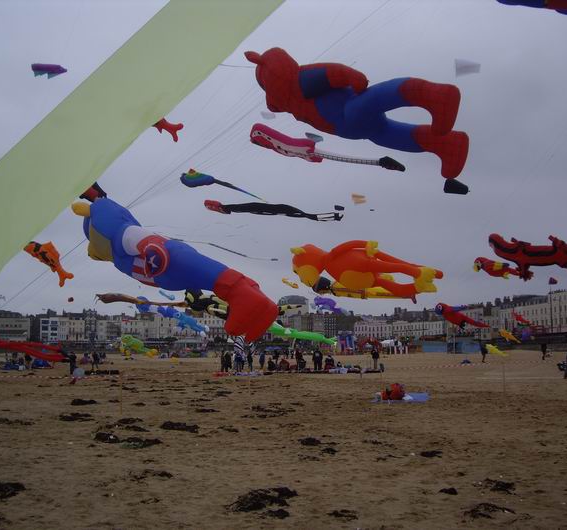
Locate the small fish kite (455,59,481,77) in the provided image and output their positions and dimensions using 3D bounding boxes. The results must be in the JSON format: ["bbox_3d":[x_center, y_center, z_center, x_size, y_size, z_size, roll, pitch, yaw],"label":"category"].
[{"bbox_3d":[14.227,-15.271,60.000,2.000,1.200,1.300,0,-6,0],"label":"small fish kite"}]

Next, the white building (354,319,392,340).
[{"bbox_3d":[43.492,31.169,375.000,18.000,10.500,10.000,-1,-6,10],"label":"white building"}]

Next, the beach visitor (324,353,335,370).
[{"bbox_3d":[3.705,7.772,62.500,0.650,1.350,0.600,0,-6,0],"label":"beach visitor"}]

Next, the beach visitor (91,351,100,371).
[{"bbox_3d":[-15.626,7.996,64.500,0.550,1.680,0.400,0,-6,0],"label":"beach visitor"}]

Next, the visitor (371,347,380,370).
[{"bbox_3d":[7.528,7.692,63.500,0.550,1.680,0.400,-1,-6,10],"label":"visitor"}]

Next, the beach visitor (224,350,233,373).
[{"bbox_3d":[-4.323,7.562,61.000,0.550,1.700,0.420,0,-6,0],"label":"beach visitor"}]

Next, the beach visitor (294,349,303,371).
[{"bbox_3d":[1.208,7.611,62.500,0.450,1.700,0.550,0,-6,0],"label":"beach visitor"}]

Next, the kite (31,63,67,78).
[{"bbox_3d":[-16.656,-13.785,55.000,2.500,1.100,1.300,0,-6,0],"label":"kite"}]

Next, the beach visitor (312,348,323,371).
[{"bbox_3d":[2.738,7.635,62.500,0.600,1.740,0.400,0,-6,0],"label":"beach visitor"}]

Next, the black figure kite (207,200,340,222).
[{"bbox_3d":[-0.593,-3.171,46.000,8.200,1.100,1.500,4,-6,0],"label":"black figure kite"}]

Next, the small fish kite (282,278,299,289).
[{"bbox_3d":[0.722,1.907,80.000,1.800,0.600,0.600,28,-5,3],"label":"small fish kite"}]

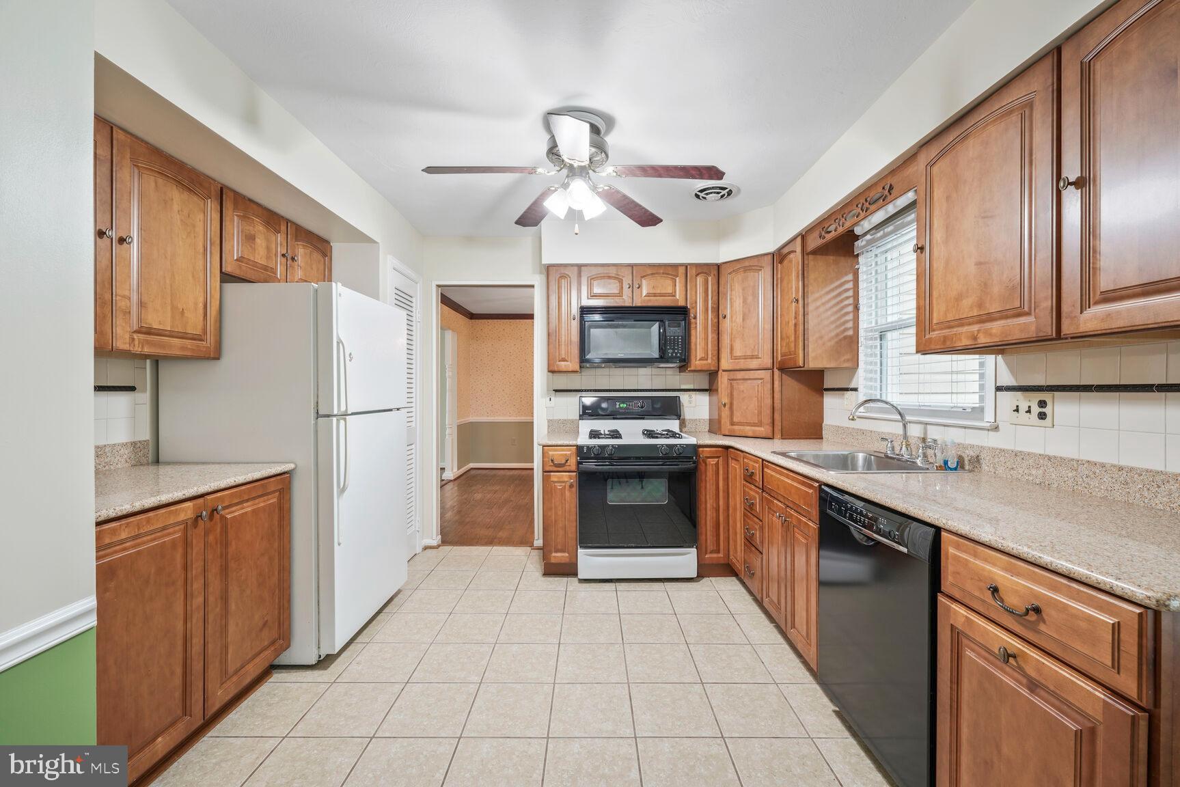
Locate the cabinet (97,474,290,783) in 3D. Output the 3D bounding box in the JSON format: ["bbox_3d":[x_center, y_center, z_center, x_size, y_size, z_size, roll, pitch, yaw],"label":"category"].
[{"bbox_3d":[-1.625,0.790,1.574,0.610,0.880,0.910,0,0,0],"label":"cabinet"}]

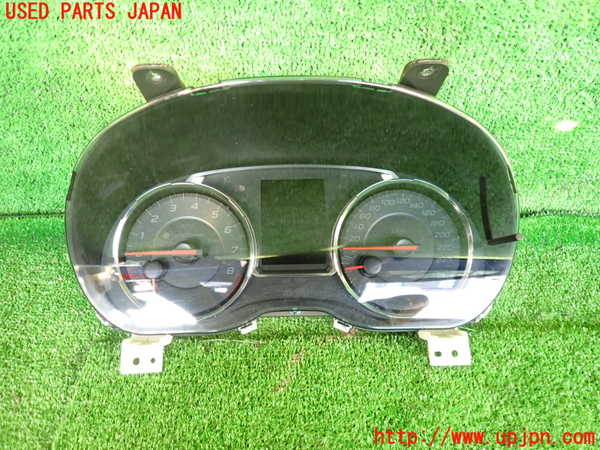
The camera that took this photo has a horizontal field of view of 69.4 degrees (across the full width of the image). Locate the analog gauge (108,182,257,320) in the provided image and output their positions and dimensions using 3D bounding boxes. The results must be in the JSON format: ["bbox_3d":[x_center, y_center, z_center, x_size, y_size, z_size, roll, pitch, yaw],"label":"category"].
[{"bbox_3d":[-0.097,0.023,0.375,0.119,0.022,0.119,-1,83,-1],"label":"analog gauge"}]

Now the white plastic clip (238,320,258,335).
[{"bbox_3d":[-0.045,0.089,0.378,0.018,0.012,0.012,-1,80,-1],"label":"white plastic clip"}]

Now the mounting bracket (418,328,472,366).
[{"bbox_3d":[0.129,0.109,0.385,0.043,0.014,0.033,-1,80,-1],"label":"mounting bracket"}]

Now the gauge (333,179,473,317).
[{"bbox_3d":[0.087,0.021,0.377,0.119,0.022,0.119,-1,83,-1],"label":"gauge"}]

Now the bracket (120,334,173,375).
[{"bbox_3d":[-0.135,0.114,0.381,0.042,0.014,0.034,-1,80,-1],"label":"bracket"}]

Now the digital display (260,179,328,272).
[{"bbox_3d":[-0.005,0.000,0.385,0.058,0.010,0.079,-1,83,-1],"label":"digital display"}]

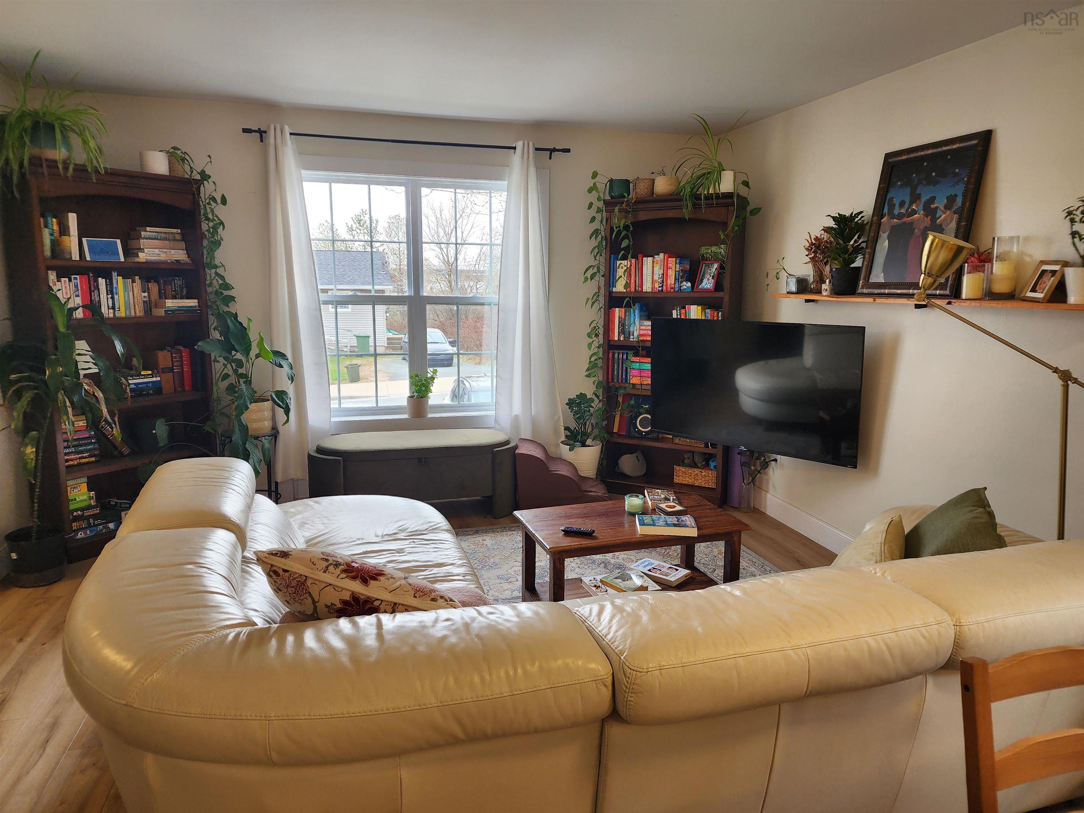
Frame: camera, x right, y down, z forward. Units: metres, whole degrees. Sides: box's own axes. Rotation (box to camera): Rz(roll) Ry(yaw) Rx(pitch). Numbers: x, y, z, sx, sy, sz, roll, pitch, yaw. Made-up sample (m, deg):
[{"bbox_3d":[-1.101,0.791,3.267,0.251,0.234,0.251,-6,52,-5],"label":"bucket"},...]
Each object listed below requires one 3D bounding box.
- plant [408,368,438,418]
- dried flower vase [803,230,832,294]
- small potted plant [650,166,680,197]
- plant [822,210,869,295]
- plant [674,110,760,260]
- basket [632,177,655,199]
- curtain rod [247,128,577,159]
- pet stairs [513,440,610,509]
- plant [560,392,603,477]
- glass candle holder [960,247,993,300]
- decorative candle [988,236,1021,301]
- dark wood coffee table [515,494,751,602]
[{"bbox_3d":[-0.803,-0.091,4.863,0.200,0.335,0.190,-2,10,-14],"label":"plant"},{"bbox_3d":[1.459,-0.761,3.812,0.160,0.324,0.160,-2,10,-15],"label":"dried flower vase"},{"bbox_3d":[0.783,-1.421,4.586,0.170,0.197,0.165,6,11,27],"label":"small potted plant"},{"bbox_3d":[1.505,-0.766,3.603,0.205,0.404,0.210,-2,10,-15],"label":"plant"},{"bbox_3d":[1.081,-1.361,4.444,0.520,0.810,0.440,5,11,23],"label":"plant"},{"bbox_3d":[0.659,-1.403,4.656,0.135,0.134,0.135,1,10,0],"label":"basket"},{"bbox_3d":[-0.782,-1.640,4.474,2.000,0.080,0.090,-2,10,-14],"label":"curtain rod"},{"bbox_3d":[0.150,0.444,4.674,0.610,0.395,0.380,1,10,1],"label":"pet stairs"},{"bbox_3d":[0.268,0.243,4.975,0.300,0.690,0.300,1,10,0],"label":"plant"},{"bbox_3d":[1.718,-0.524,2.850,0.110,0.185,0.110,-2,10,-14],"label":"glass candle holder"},{"bbox_3d":[1.756,-0.526,2.747,0.096,0.237,0.096,-2,10,-15],"label":"decorative candle"},{"bbox_3d":[0.377,0.701,3.113,0.895,0.450,0.485,-2,11,-16],"label":"dark wood coffee table"}]

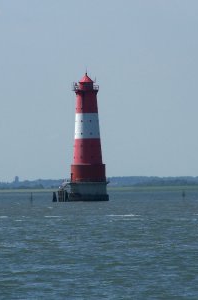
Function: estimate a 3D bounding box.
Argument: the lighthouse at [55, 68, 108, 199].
[{"bbox_3d":[-3.840,-3.620,1077.000,13.600,35.600,12.000,-1,-1,0],"label":"lighthouse"}]

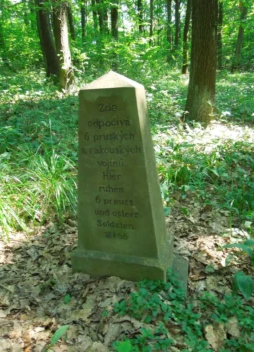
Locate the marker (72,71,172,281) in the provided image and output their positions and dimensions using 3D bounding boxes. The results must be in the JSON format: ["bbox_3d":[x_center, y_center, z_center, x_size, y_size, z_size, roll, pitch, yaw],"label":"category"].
[{"bbox_3d":[-0.042,-0.005,1.414,0.540,1.080,0.365,2,19,16],"label":"marker"}]

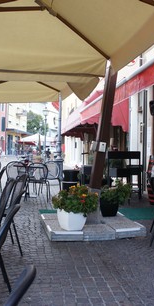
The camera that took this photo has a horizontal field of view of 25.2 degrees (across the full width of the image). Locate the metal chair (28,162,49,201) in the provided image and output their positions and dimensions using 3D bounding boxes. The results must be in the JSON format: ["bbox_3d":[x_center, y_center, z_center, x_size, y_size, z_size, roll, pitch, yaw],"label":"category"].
[{"bbox_3d":[-0.895,0.658,7.820,0.490,0.840,0.570,2,0,-5],"label":"metal chair"}]

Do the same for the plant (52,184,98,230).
[{"bbox_3d":[-0.030,0.699,4.580,0.600,0.600,0.580,1,0,0],"label":"plant"}]

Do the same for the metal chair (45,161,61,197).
[{"bbox_3d":[-0.660,0.667,8.700,0.490,0.840,0.570,2,0,27],"label":"metal chair"}]

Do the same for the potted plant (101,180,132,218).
[{"bbox_3d":[0.640,0.740,5.650,0.500,0.580,0.460,2,0,0],"label":"potted plant"}]

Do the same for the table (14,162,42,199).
[{"bbox_3d":[-1.180,0.702,8.460,0.700,0.740,0.700,2,0,-6],"label":"table"}]

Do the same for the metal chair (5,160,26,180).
[{"bbox_3d":[-1.440,0.643,8.200,0.480,0.850,0.600,1,0,6],"label":"metal chair"}]

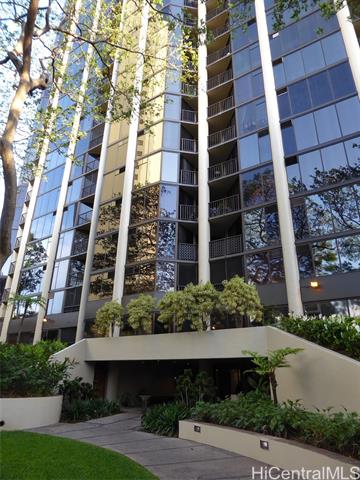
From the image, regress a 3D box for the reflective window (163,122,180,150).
[{"bbox_3d":[-0.582,-7.404,24.922,1.175,2.511,0.100,3,-24,-5],"label":"reflective window"}]

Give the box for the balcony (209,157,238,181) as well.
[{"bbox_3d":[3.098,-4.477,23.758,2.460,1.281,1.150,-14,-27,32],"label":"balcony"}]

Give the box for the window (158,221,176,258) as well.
[{"bbox_3d":[-0.821,-0.034,22.171,1.140,2.520,0.120,4,-23,-7],"label":"window"}]

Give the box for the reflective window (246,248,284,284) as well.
[{"bbox_3d":[4.628,1.442,18.659,2.230,1.877,0.100,-14,-28,30],"label":"reflective window"}]

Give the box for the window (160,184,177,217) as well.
[{"bbox_3d":[-0.769,-2.572,23.253,1.148,2.523,0.120,4,-23,-7],"label":"window"}]

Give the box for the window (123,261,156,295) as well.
[{"bbox_3d":[-2.458,2.401,21.189,2.421,1.768,0.100,-14,-28,30],"label":"window"}]

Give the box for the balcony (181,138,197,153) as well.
[{"bbox_3d":[0.627,-6.350,25.170,1.333,1.251,0.979,5,-24,-8],"label":"balcony"}]

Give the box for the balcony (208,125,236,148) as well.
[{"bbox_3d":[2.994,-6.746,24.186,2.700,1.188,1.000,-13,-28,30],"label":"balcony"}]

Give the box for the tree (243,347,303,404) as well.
[{"bbox_3d":[3.174,4.753,11.898,1.950,2.050,1.800,-4,-24,13],"label":"tree"}]

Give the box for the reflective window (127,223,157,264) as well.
[{"bbox_3d":[-2.376,0.197,22.171,2.349,2.511,0.100,-13,-28,30],"label":"reflective window"}]

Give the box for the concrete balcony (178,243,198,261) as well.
[{"bbox_3d":[0.477,0.988,21.806,1.350,1.215,1.000,3,-24,-5],"label":"concrete balcony"}]

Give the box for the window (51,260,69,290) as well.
[{"bbox_3d":[-10.197,3.003,29.622,1.879,2.493,0.120,-14,-27,32],"label":"window"}]

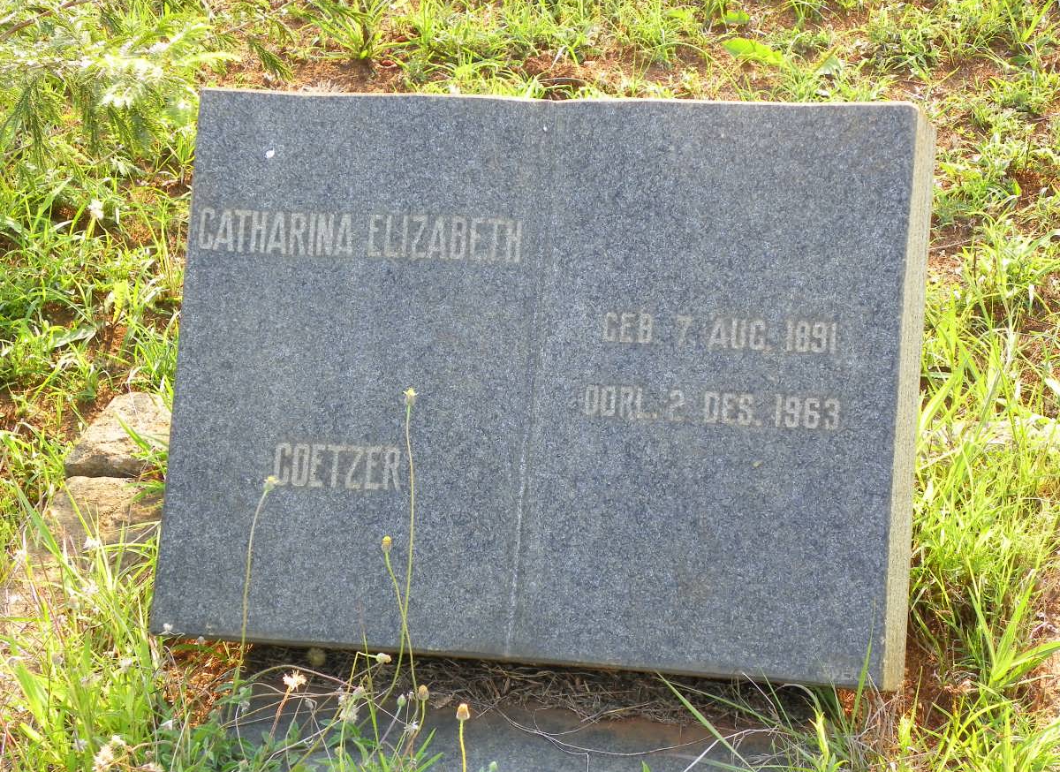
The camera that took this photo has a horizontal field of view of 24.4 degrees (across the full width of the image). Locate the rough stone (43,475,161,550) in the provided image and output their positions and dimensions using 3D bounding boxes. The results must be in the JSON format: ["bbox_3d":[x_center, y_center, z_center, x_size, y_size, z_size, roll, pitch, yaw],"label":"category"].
[{"bbox_3d":[-0.388,0.118,2.250,0.120,0.060,0.090,9,30,15],"label":"rough stone"}]

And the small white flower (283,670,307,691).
[{"bbox_3d":[-0.185,0.231,1.930,0.017,0.015,0.017,0,29,0],"label":"small white flower"}]

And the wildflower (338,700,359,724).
[{"bbox_3d":[-0.142,0.255,1.920,0.016,0.017,0.016,0,29,0],"label":"wildflower"}]

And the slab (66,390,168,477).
[{"bbox_3d":[-0.391,0.049,2.350,0.105,0.050,0.120,9,30,15],"label":"slab"}]

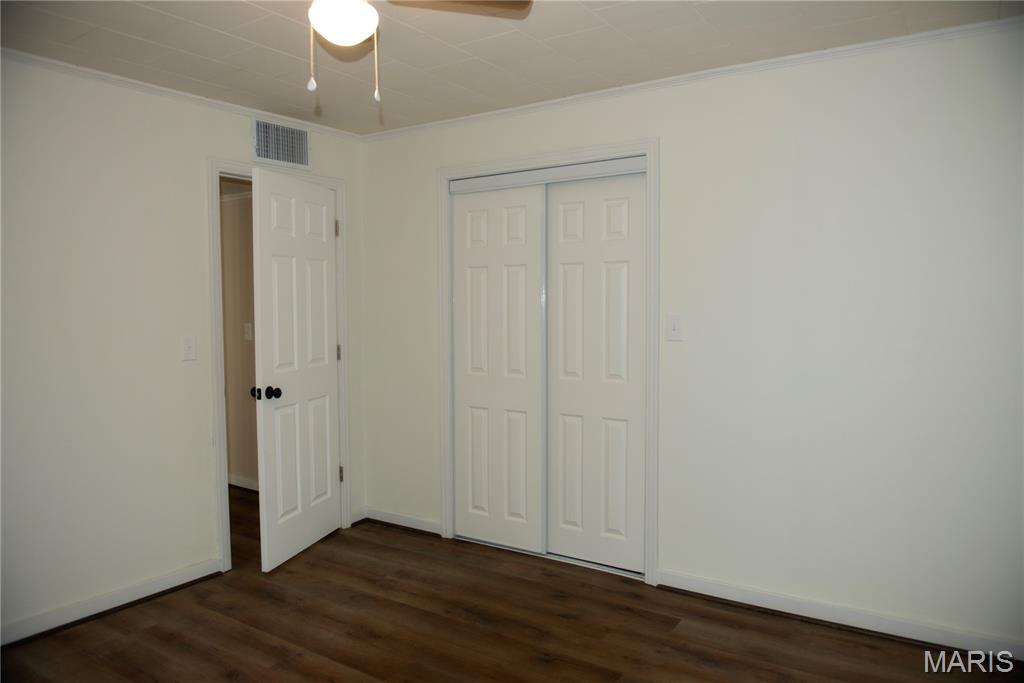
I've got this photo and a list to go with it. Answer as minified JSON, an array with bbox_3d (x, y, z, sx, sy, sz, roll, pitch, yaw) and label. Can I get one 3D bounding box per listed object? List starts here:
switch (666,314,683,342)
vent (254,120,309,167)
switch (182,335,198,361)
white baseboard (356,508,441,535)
[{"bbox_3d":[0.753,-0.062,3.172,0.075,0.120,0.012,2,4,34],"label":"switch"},{"bbox_3d":[-1.250,-1.072,3.731,0.020,0.210,0.360,2,4,34],"label":"vent"},{"bbox_3d":[-1.558,0.033,3.316,0.012,0.120,0.075,2,4,34],"label":"switch"},{"bbox_3d":[-0.683,1.105,4.206,0.625,0.080,0.016,2,4,34],"label":"white baseboard"}]

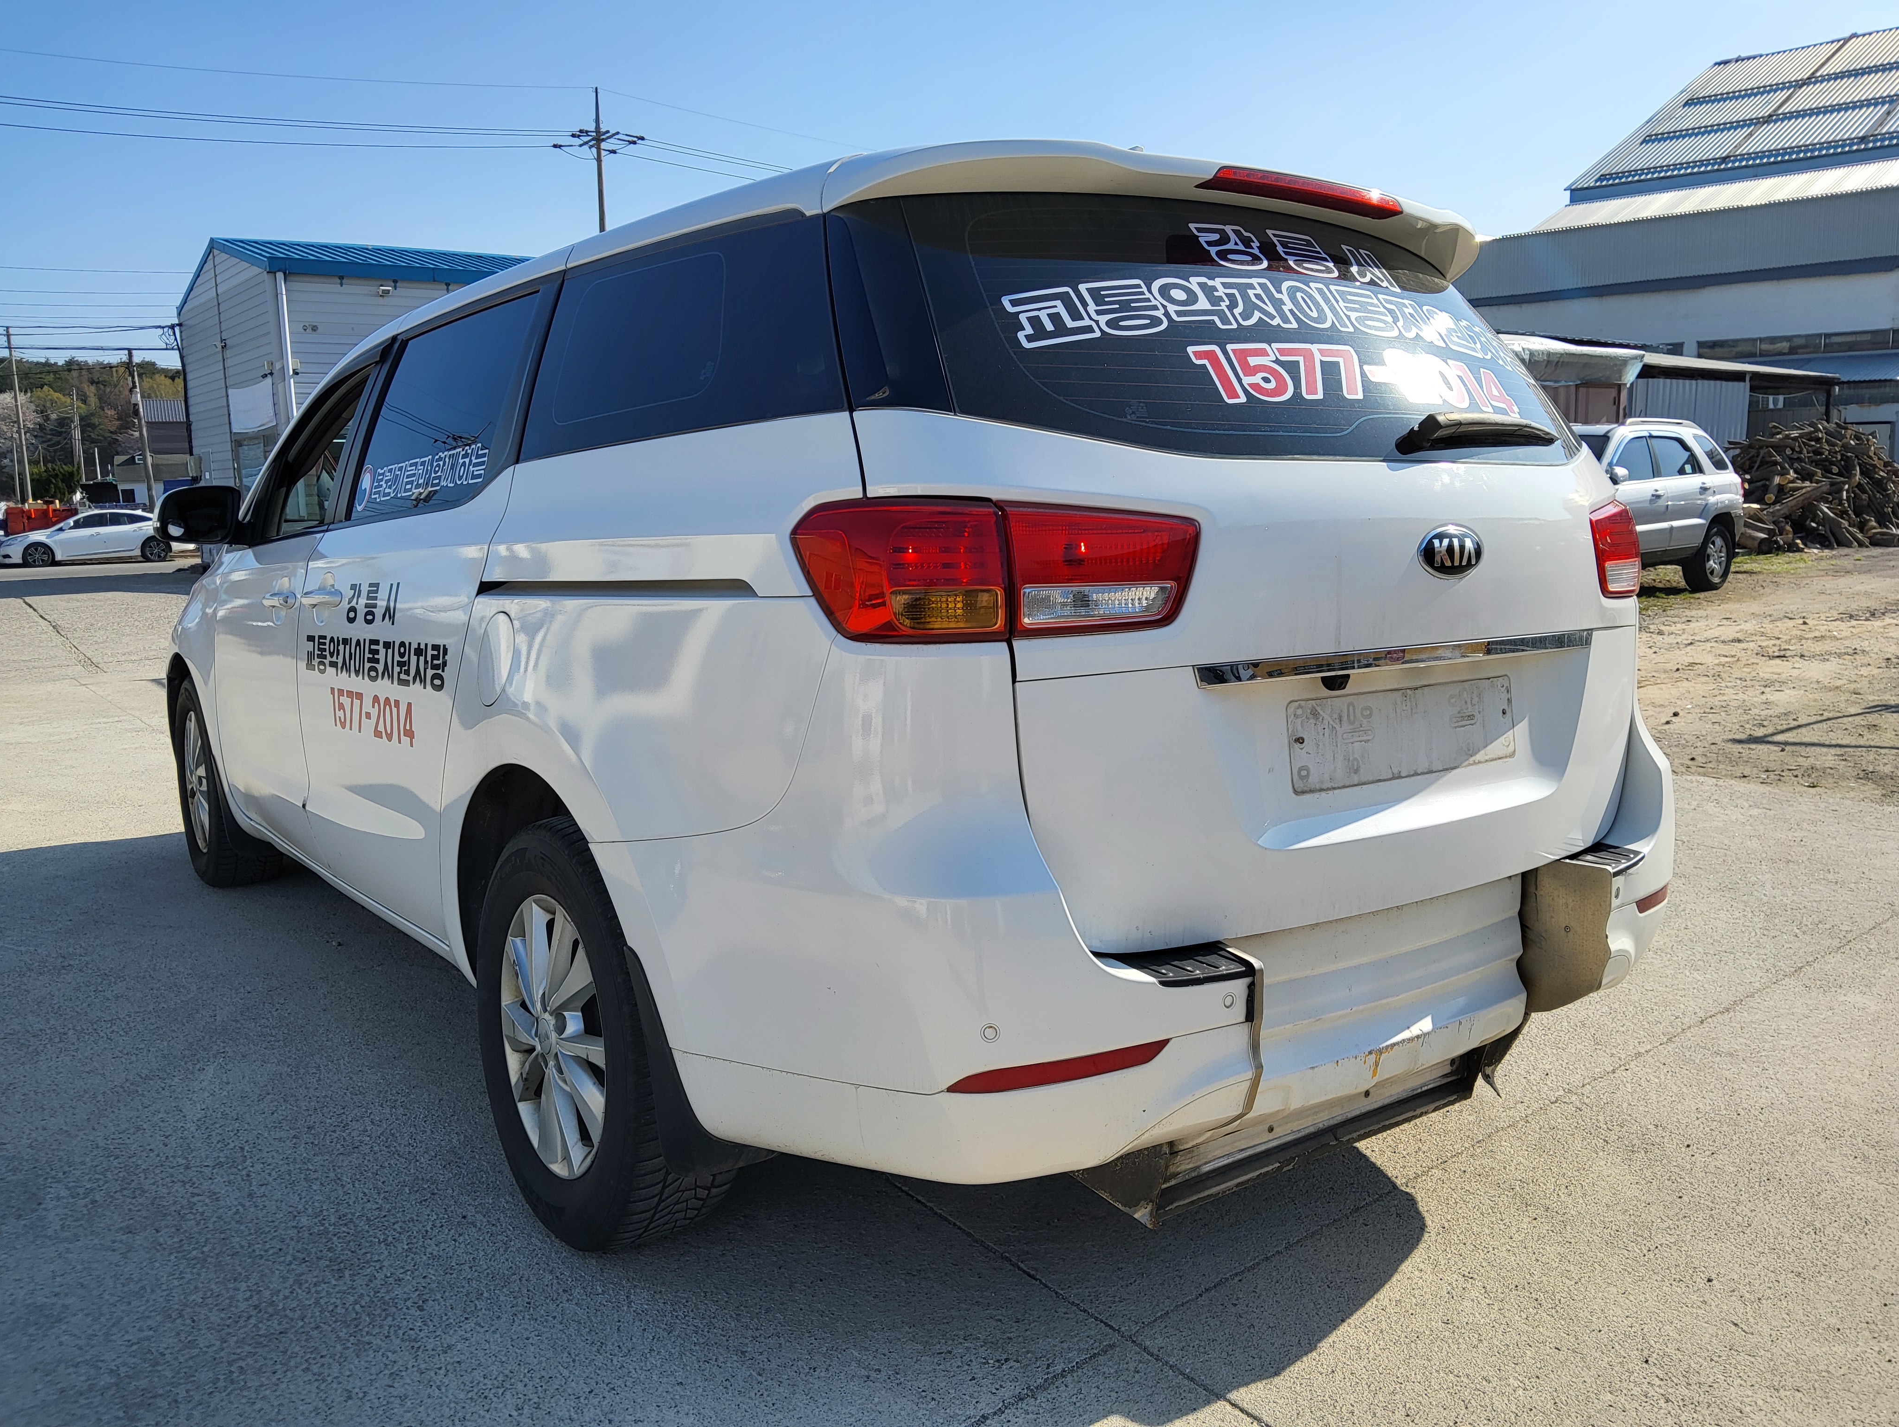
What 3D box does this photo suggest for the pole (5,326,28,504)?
[{"bbox_3d":[-47.174,-13.956,72.718,0.300,11.130,0.300,-4,8,-11],"label":"pole"}]

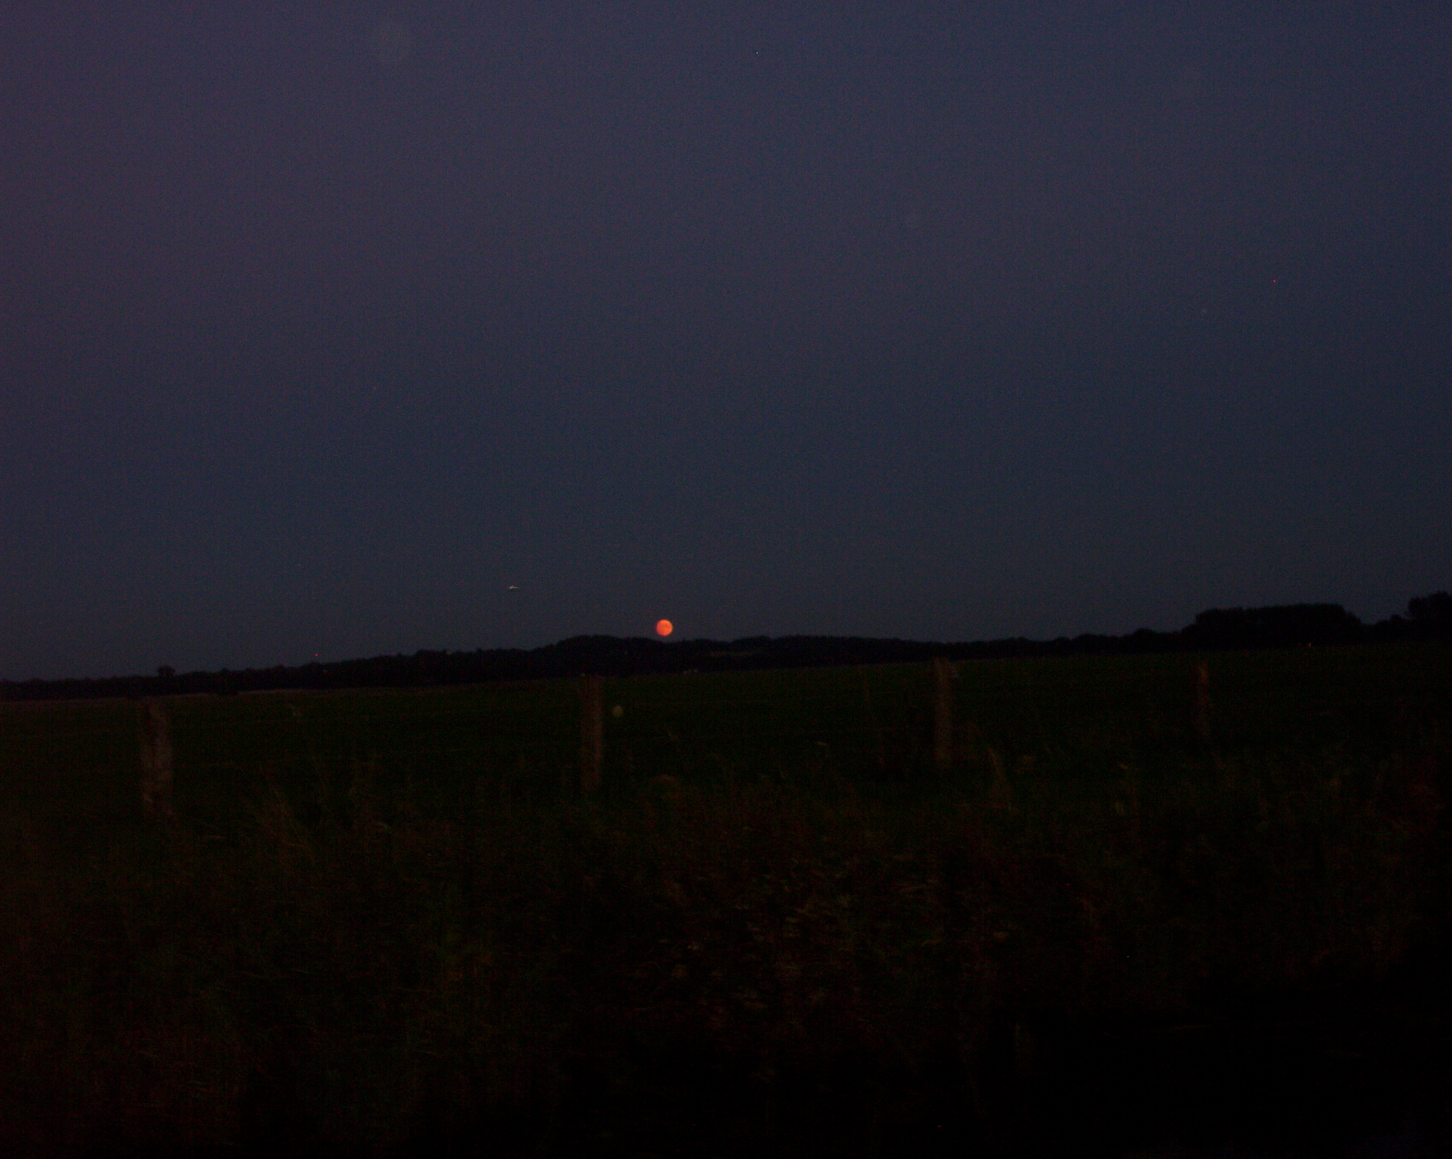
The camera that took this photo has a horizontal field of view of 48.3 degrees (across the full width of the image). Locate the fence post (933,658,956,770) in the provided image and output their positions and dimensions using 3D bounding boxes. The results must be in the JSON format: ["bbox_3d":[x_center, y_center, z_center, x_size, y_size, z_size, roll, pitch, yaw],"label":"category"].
[{"bbox_3d":[2.382,1.472,17.666,0.193,1.265,0.187,-1,-3,-23],"label":"fence post"}]

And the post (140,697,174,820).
[{"bbox_3d":[-5.136,1.618,14.600,0.281,1.101,0.272,-1,-3,-23],"label":"post"}]

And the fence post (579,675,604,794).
[{"bbox_3d":[-1.347,1.558,16.206,0.226,1.185,0.219,-1,-3,-23],"label":"fence post"}]

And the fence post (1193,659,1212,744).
[{"bbox_3d":[5.617,1.444,19.053,0.180,1.006,0.174,-1,-3,-23],"label":"fence post"}]

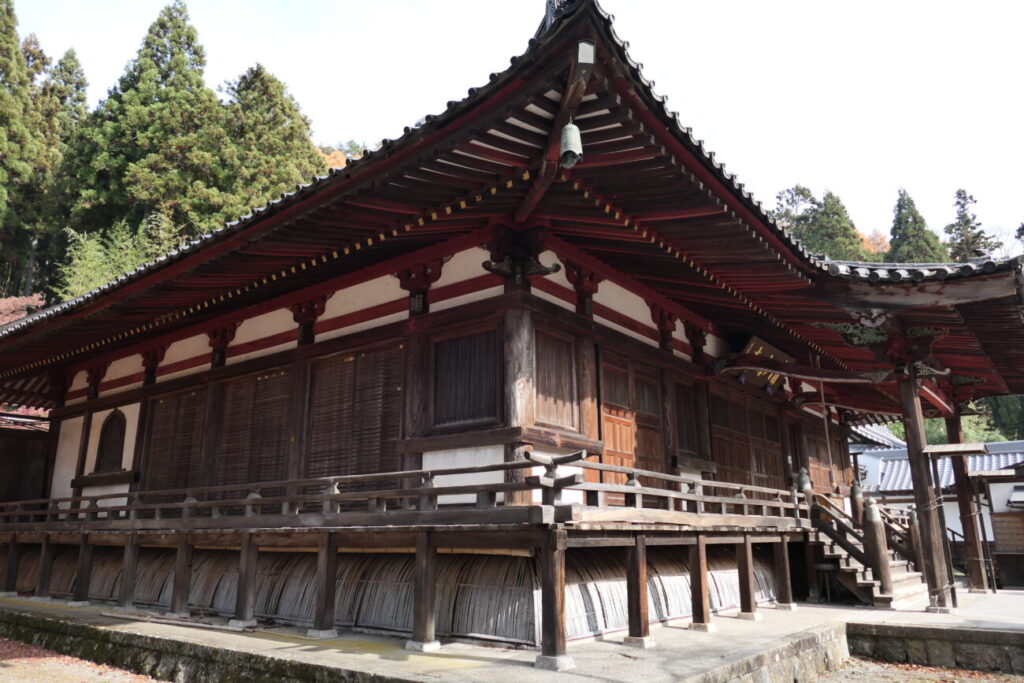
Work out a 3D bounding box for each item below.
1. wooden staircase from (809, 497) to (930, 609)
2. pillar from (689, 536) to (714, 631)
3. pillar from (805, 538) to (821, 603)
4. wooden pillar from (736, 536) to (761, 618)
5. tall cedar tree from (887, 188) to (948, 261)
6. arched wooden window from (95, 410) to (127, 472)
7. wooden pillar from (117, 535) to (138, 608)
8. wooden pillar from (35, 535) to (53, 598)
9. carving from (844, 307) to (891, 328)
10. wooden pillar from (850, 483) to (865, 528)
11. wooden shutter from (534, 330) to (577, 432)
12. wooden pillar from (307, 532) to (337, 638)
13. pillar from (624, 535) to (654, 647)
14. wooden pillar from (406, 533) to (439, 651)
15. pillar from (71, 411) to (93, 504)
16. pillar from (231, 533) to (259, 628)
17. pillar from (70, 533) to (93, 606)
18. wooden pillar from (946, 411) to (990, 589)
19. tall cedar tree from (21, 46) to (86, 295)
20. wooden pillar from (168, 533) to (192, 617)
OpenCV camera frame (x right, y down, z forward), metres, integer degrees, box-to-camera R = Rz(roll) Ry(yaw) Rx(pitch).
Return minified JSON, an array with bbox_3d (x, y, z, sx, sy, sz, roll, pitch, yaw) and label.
[{"bbox_3d":[7.471,4.252,14.557,1.299,1.842,4.802,-12,-19,36],"label":"wooden staircase"},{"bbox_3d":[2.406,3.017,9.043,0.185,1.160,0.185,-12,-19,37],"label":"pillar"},{"bbox_3d":[5.358,4.069,12.775,0.170,1.160,0.170,-12,-19,36],"label":"pillar"},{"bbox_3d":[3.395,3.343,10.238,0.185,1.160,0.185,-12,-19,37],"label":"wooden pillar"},{"bbox_3d":[30.809,-1.039,51.228,6.500,22.000,6.500,-10,-18,31],"label":"tall cedar tree"},{"bbox_3d":[-9.744,2.410,17.341,1.450,1.480,0.100,-12,-19,37],"label":"arched wooden window"},{"bbox_3d":[-6.186,3.752,11.483,0.170,1.170,0.170,-12,-19,36],"label":"wooden pillar"},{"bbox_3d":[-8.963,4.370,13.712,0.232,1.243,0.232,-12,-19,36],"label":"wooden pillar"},{"bbox_3d":[5.995,-0.403,11.941,0.680,0.360,0.120,-12,-19,36],"label":"carving"},{"bbox_3d":[7.669,3.645,15.785,0.230,1.040,0.230,-12,-19,37],"label":"wooden pillar"},{"bbox_3d":[0.616,0.582,10.272,0.090,1.340,1.130,-12,-19,36],"label":"wooden shutter"},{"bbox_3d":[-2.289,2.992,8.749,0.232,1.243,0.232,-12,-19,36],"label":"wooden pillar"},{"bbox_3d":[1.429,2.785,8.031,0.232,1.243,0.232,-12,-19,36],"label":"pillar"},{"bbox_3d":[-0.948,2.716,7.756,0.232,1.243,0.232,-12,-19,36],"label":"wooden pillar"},{"bbox_3d":[-10.451,3.074,17.240,0.280,2.750,0.280,-12,-19,36],"label":"pillar"},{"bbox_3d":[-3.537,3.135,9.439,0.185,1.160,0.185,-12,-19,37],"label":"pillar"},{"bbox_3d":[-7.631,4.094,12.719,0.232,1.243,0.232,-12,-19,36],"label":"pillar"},{"bbox_3d":[10.420,3.605,16.411,0.310,3.950,0.310,-12,-19,36],"label":"wooden pillar"},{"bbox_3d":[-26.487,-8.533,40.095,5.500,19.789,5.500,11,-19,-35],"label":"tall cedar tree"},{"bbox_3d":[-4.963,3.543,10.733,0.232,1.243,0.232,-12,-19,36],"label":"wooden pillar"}]

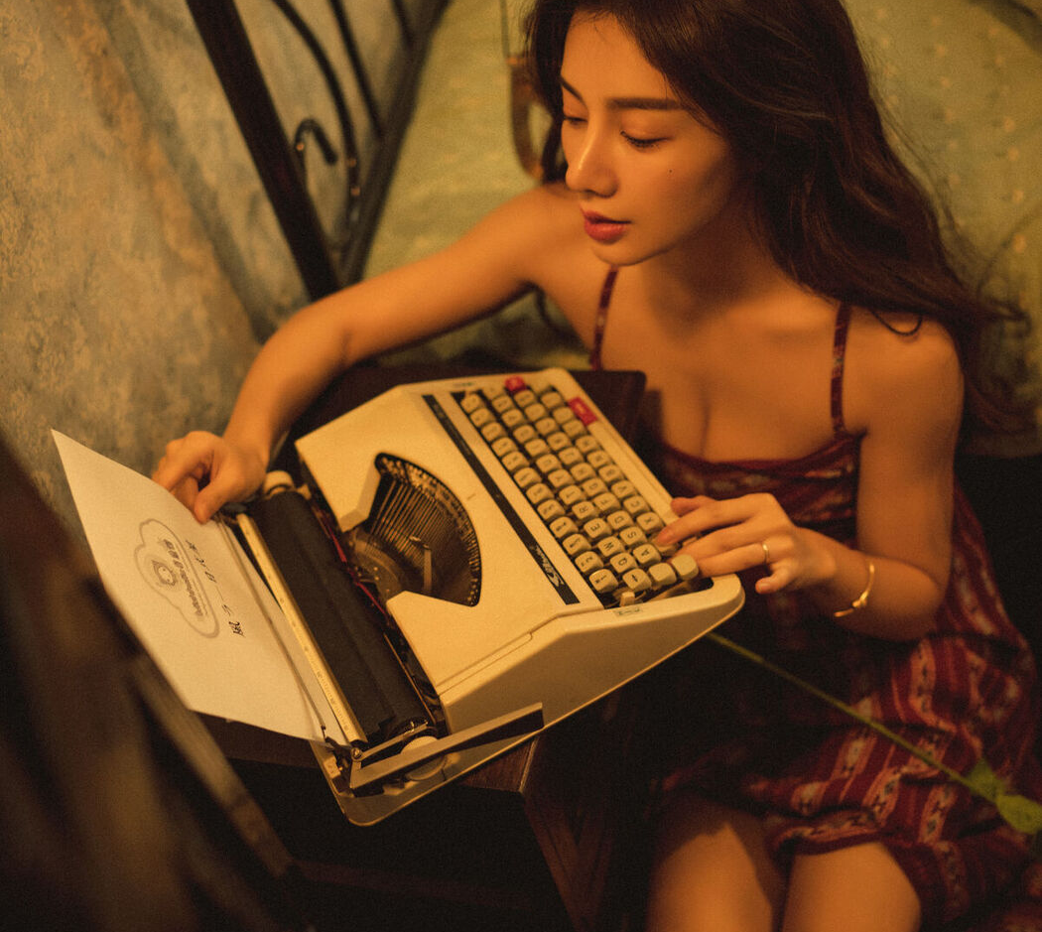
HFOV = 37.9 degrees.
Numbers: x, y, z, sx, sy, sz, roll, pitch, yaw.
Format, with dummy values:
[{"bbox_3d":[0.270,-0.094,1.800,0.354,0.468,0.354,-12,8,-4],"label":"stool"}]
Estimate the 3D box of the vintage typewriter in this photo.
[{"bbox_3d":[-0.041,0.061,1.076,0.318,0.097,0.314,-29,46,-8],"label":"vintage typewriter"}]

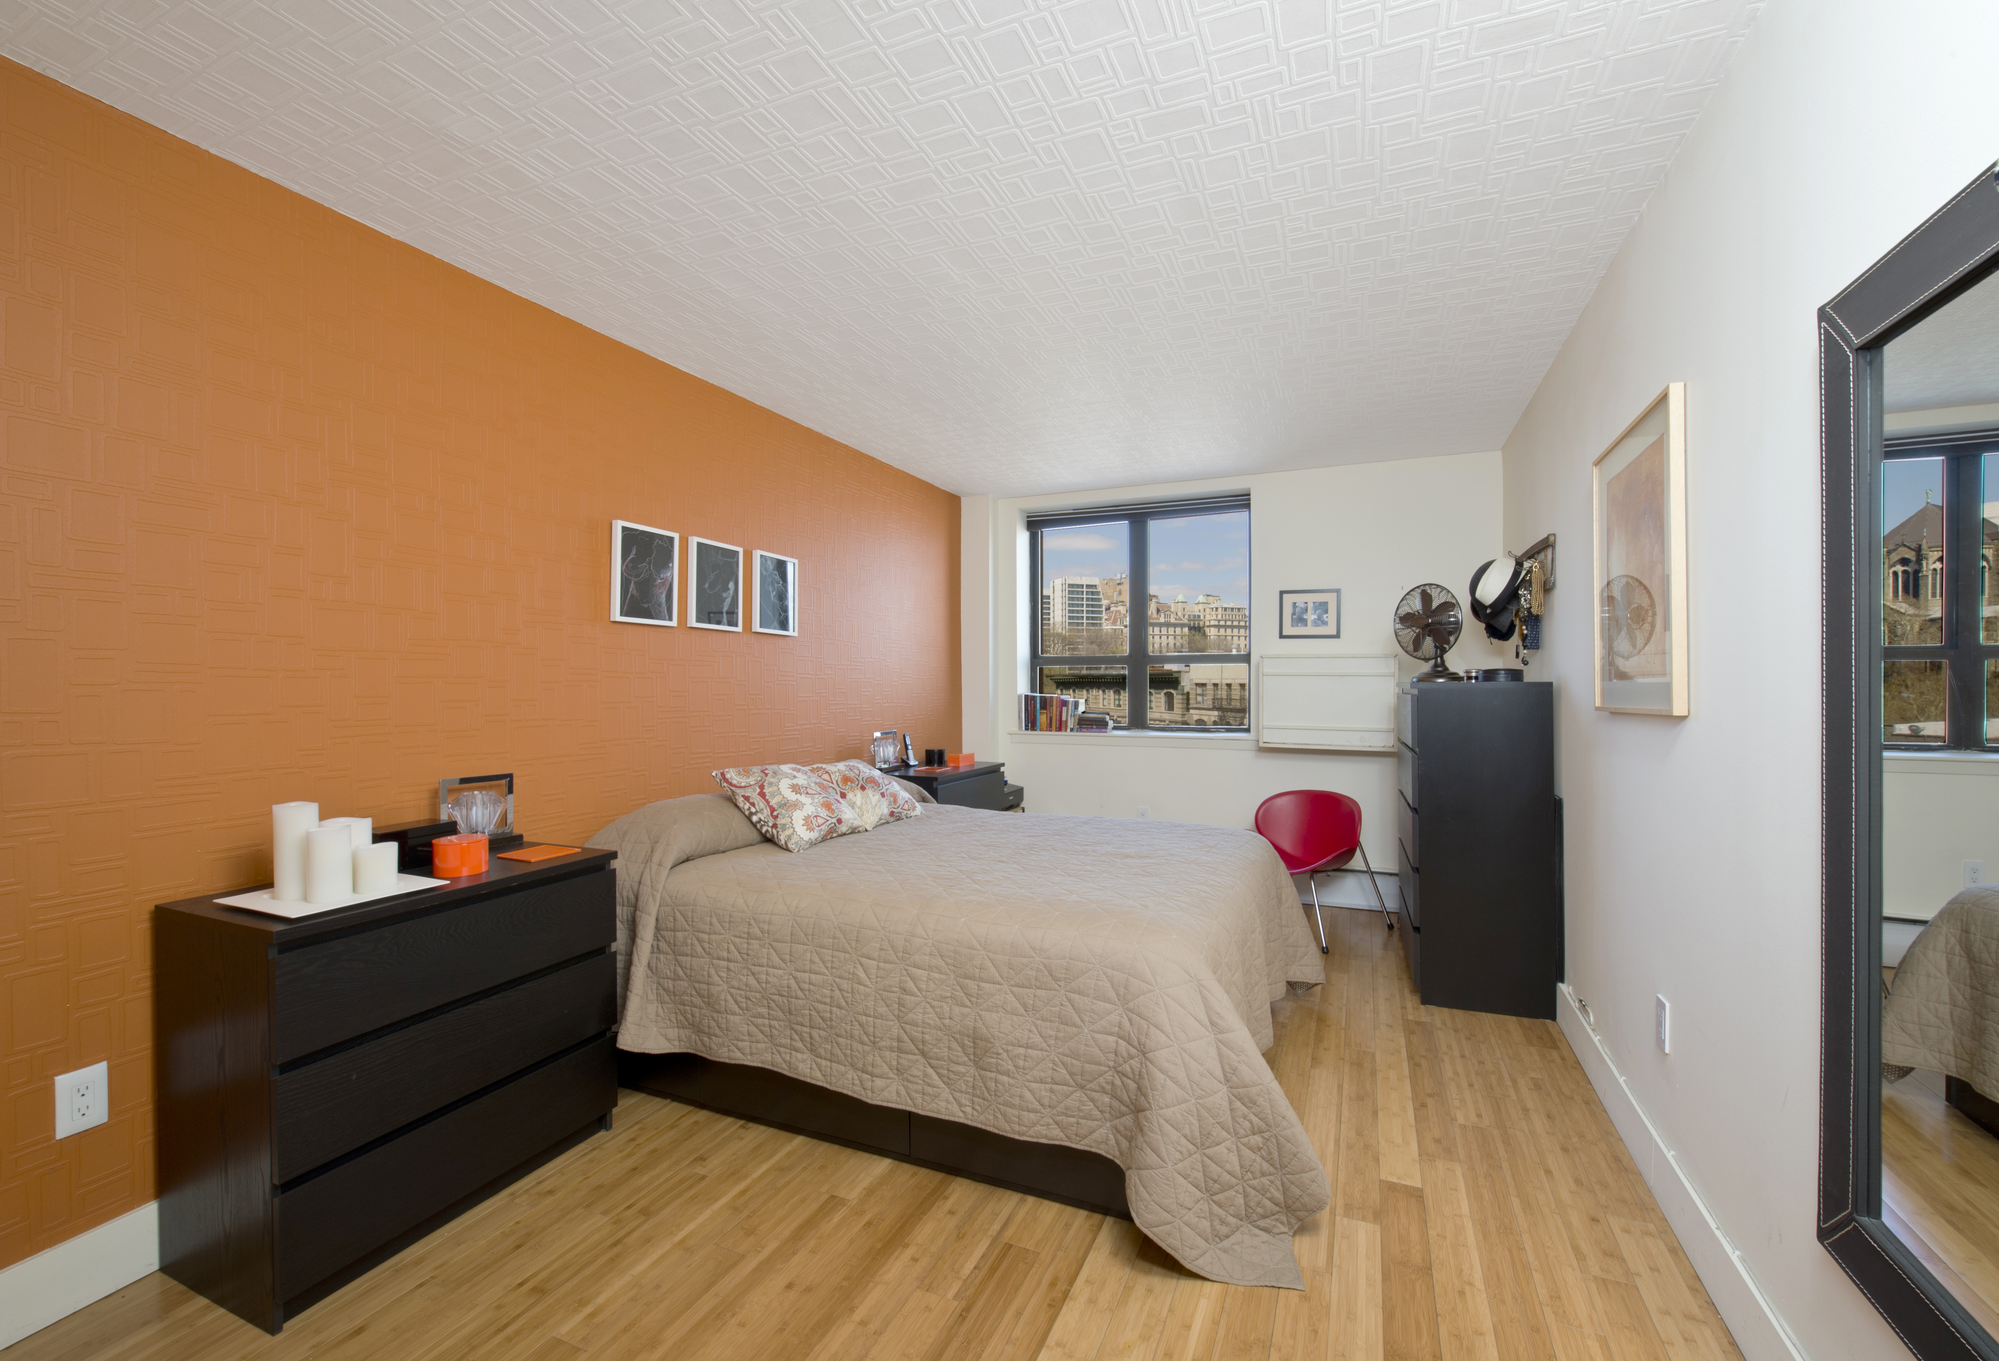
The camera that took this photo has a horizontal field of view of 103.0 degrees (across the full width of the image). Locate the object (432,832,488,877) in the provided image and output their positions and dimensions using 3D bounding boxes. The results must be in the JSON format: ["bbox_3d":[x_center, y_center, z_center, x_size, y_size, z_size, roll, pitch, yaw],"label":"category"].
[{"bbox_3d":[-1.370,0.446,2.024,0.118,0.087,0.118,0,0,24],"label":"object"}]

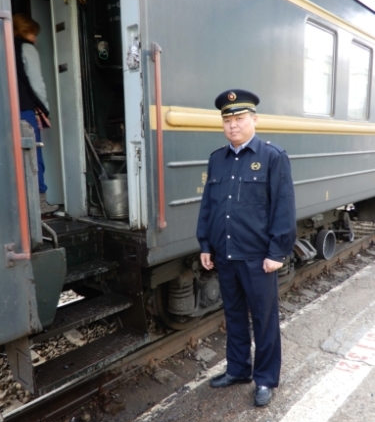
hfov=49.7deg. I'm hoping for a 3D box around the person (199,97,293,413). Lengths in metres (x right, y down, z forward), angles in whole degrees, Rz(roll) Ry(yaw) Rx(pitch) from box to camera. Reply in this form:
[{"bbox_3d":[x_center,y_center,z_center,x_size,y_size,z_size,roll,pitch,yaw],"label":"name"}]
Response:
[{"bbox_3d":[0.338,0.232,2.318,0.590,1.775,0.380,6,12,36],"label":"person"}]

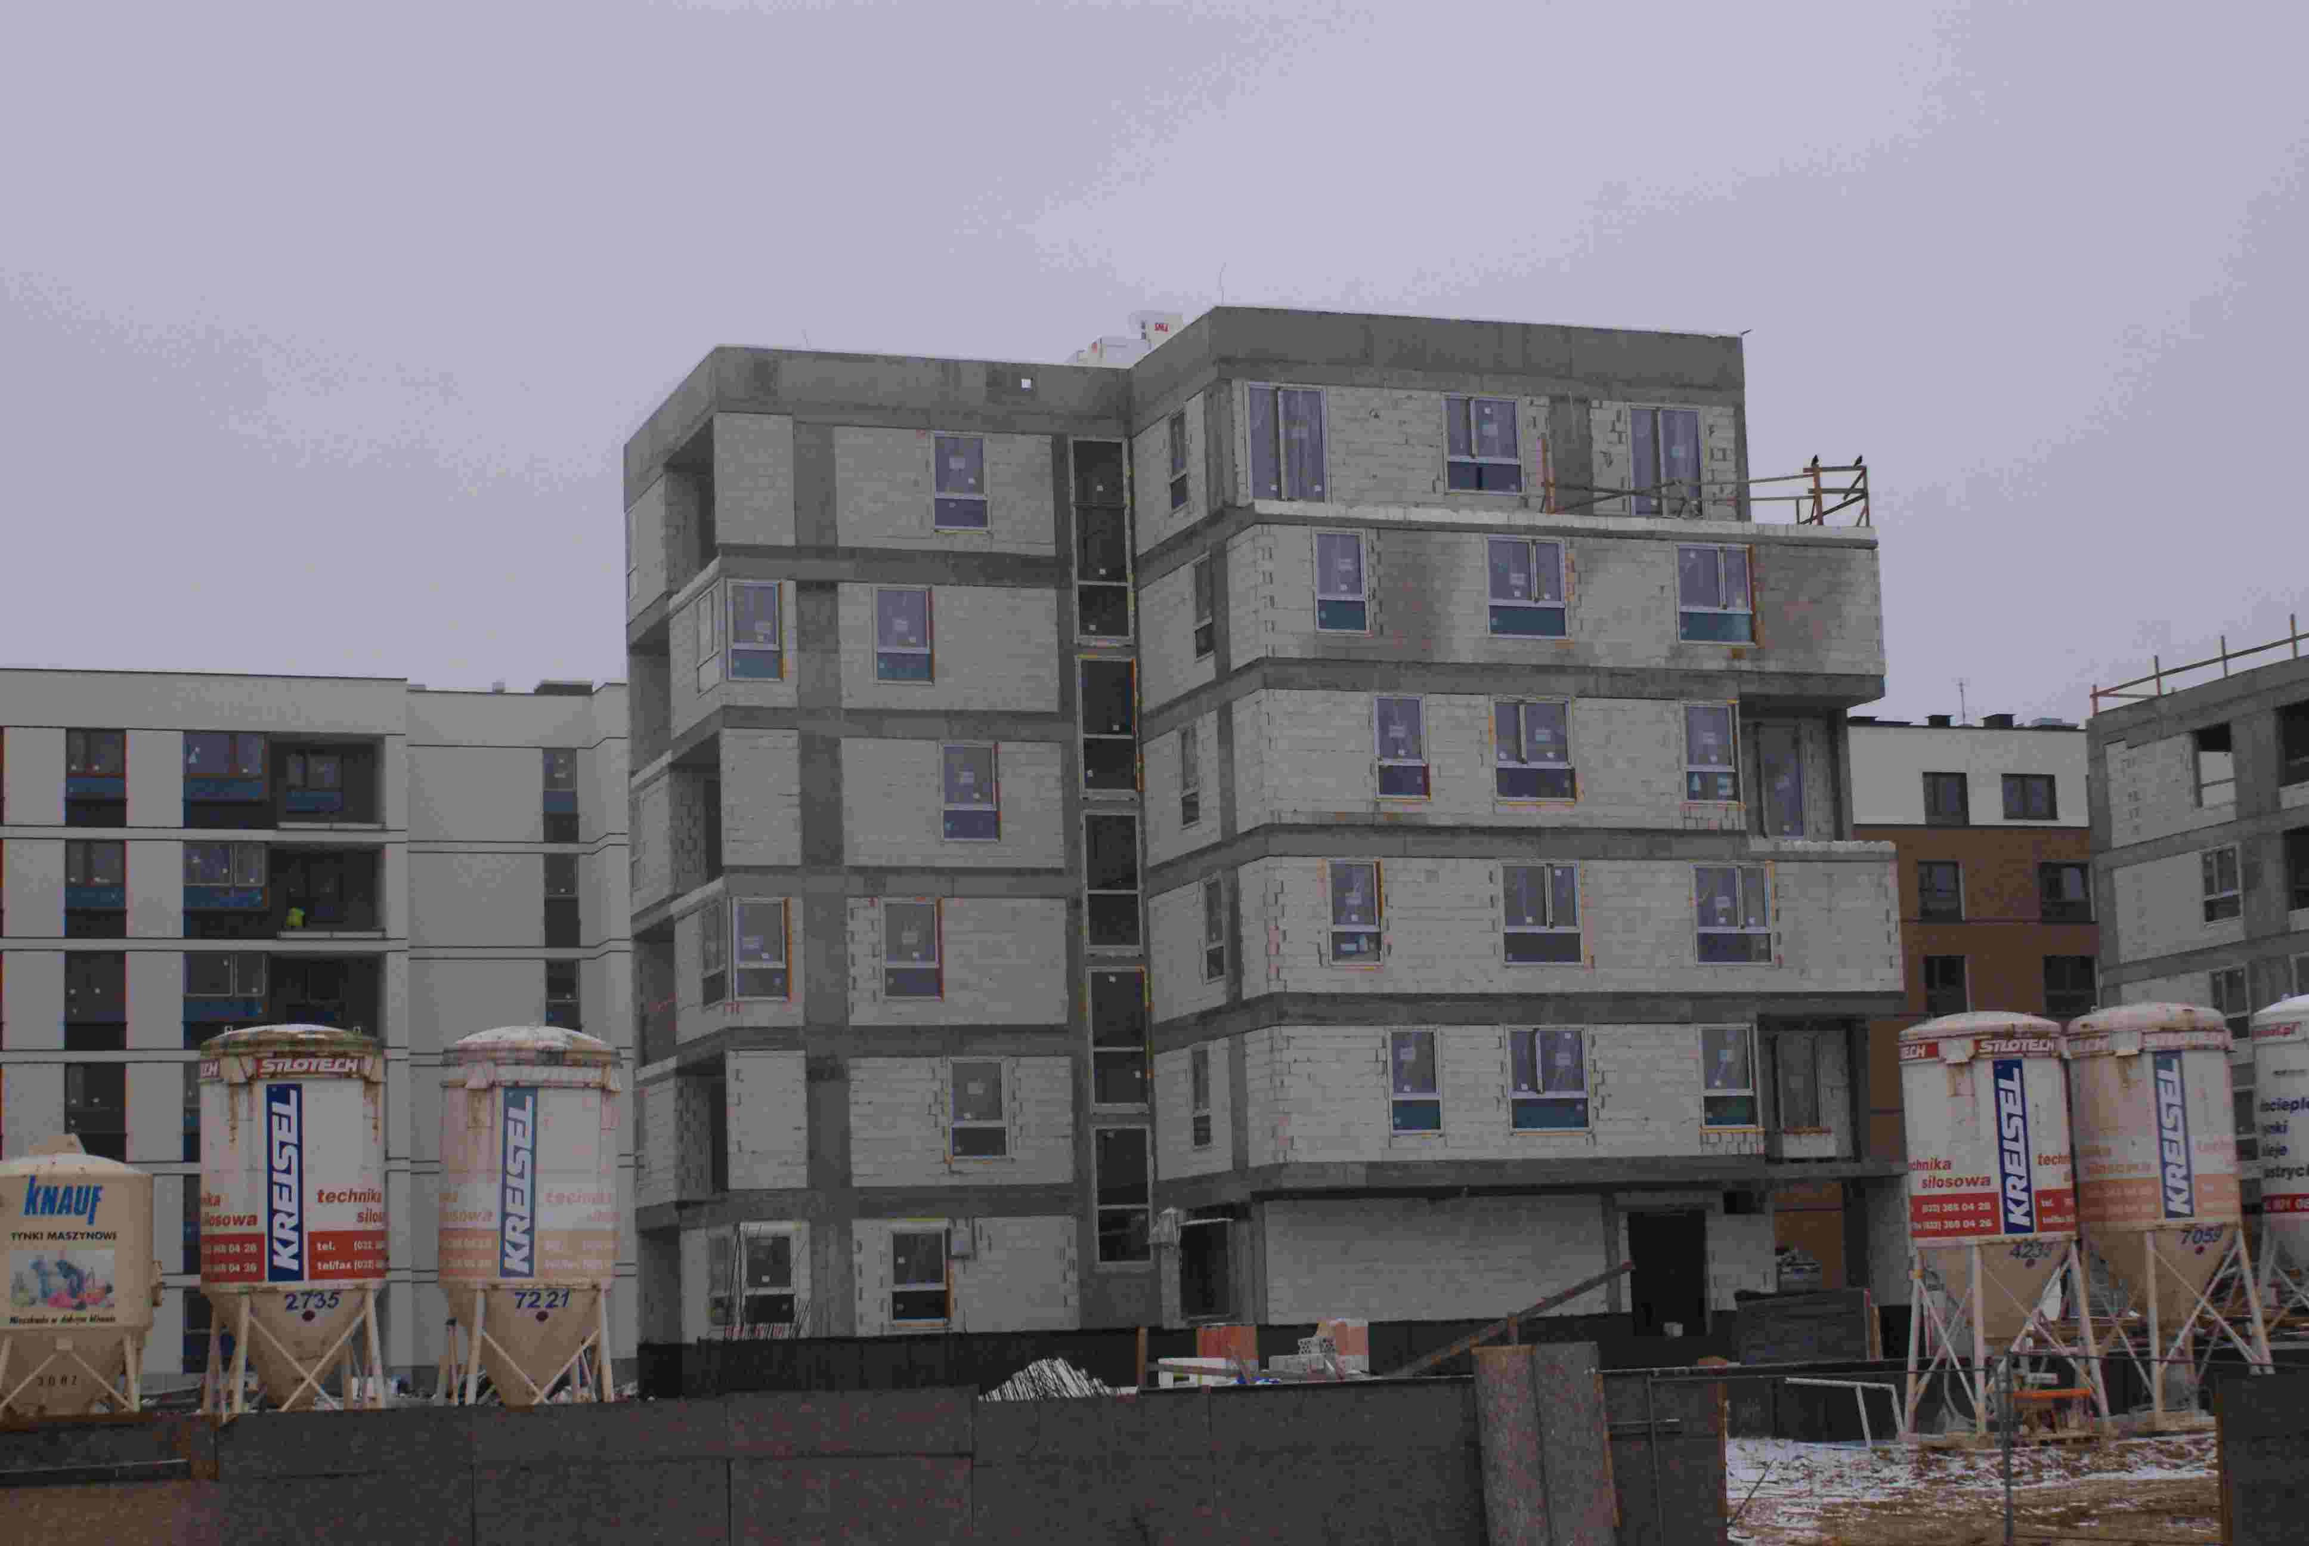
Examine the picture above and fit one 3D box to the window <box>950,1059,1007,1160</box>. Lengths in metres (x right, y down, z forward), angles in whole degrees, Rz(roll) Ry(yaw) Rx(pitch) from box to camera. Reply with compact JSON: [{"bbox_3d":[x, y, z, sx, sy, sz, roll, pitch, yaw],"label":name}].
[{"bbox_3d":[-3.223,6.142,70.596,1.052,1.771,0.120,1,-9,-18],"label":"window"}]

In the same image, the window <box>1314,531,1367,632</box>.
[{"bbox_3d":[3.283,-3.360,67.737,0.957,1.779,0.120,1,-9,-18],"label":"window"}]

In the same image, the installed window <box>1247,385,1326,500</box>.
[{"bbox_3d":[2.319,-5.807,67.824,1.420,2.040,0.100,1,-9,-20],"label":"installed window"}]

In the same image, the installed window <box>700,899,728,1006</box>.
[{"bbox_3d":[-7.893,3.209,69.059,0.100,1.760,1.580,1,-9,-20],"label":"installed window"}]

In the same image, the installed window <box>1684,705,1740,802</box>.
[{"bbox_3d":[9.863,-0.350,68.168,0.990,1.720,0.100,1,-9,-20],"label":"installed window"}]

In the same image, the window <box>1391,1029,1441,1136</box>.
[{"bbox_3d":[4.515,5.353,66.737,0.908,1.773,0.120,1,-9,-18],"label":"window"}]

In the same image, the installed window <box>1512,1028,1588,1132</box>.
[{"bbox_3d":[7.100,5.505,69.234,1.438,1.790,0.130,1,-9,-19],"label":"installed window"}]

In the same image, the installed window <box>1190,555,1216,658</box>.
[{"bbox_3d":[0.846,-2.920,68.281,0.100,1.700,0.920,1,-9,-20],"label":"installed window"}]

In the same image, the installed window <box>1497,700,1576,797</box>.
[{"bbox_3d":[6.605,-0.390,67.007,1.430,1.730,0.100,1,-9,-20],"label":"installed window"}]

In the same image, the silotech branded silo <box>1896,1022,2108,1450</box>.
[{"bbox_3d":[12.613,6.734,57.840,2.450,6.270,2.450,0,-8,-13],"label":"silotech branded silo"}]

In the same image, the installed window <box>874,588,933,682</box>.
[{"bbox_3d":[-4.655,-2.544,71.523,1.100,1.739,0.120,1,-9,-18],"label":"installed window"}]

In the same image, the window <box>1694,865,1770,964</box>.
[{"bbox_3d":[10.381,2.543,69.172,1.402,1.784,0.120,1,-9,-18],"label":"window"}]

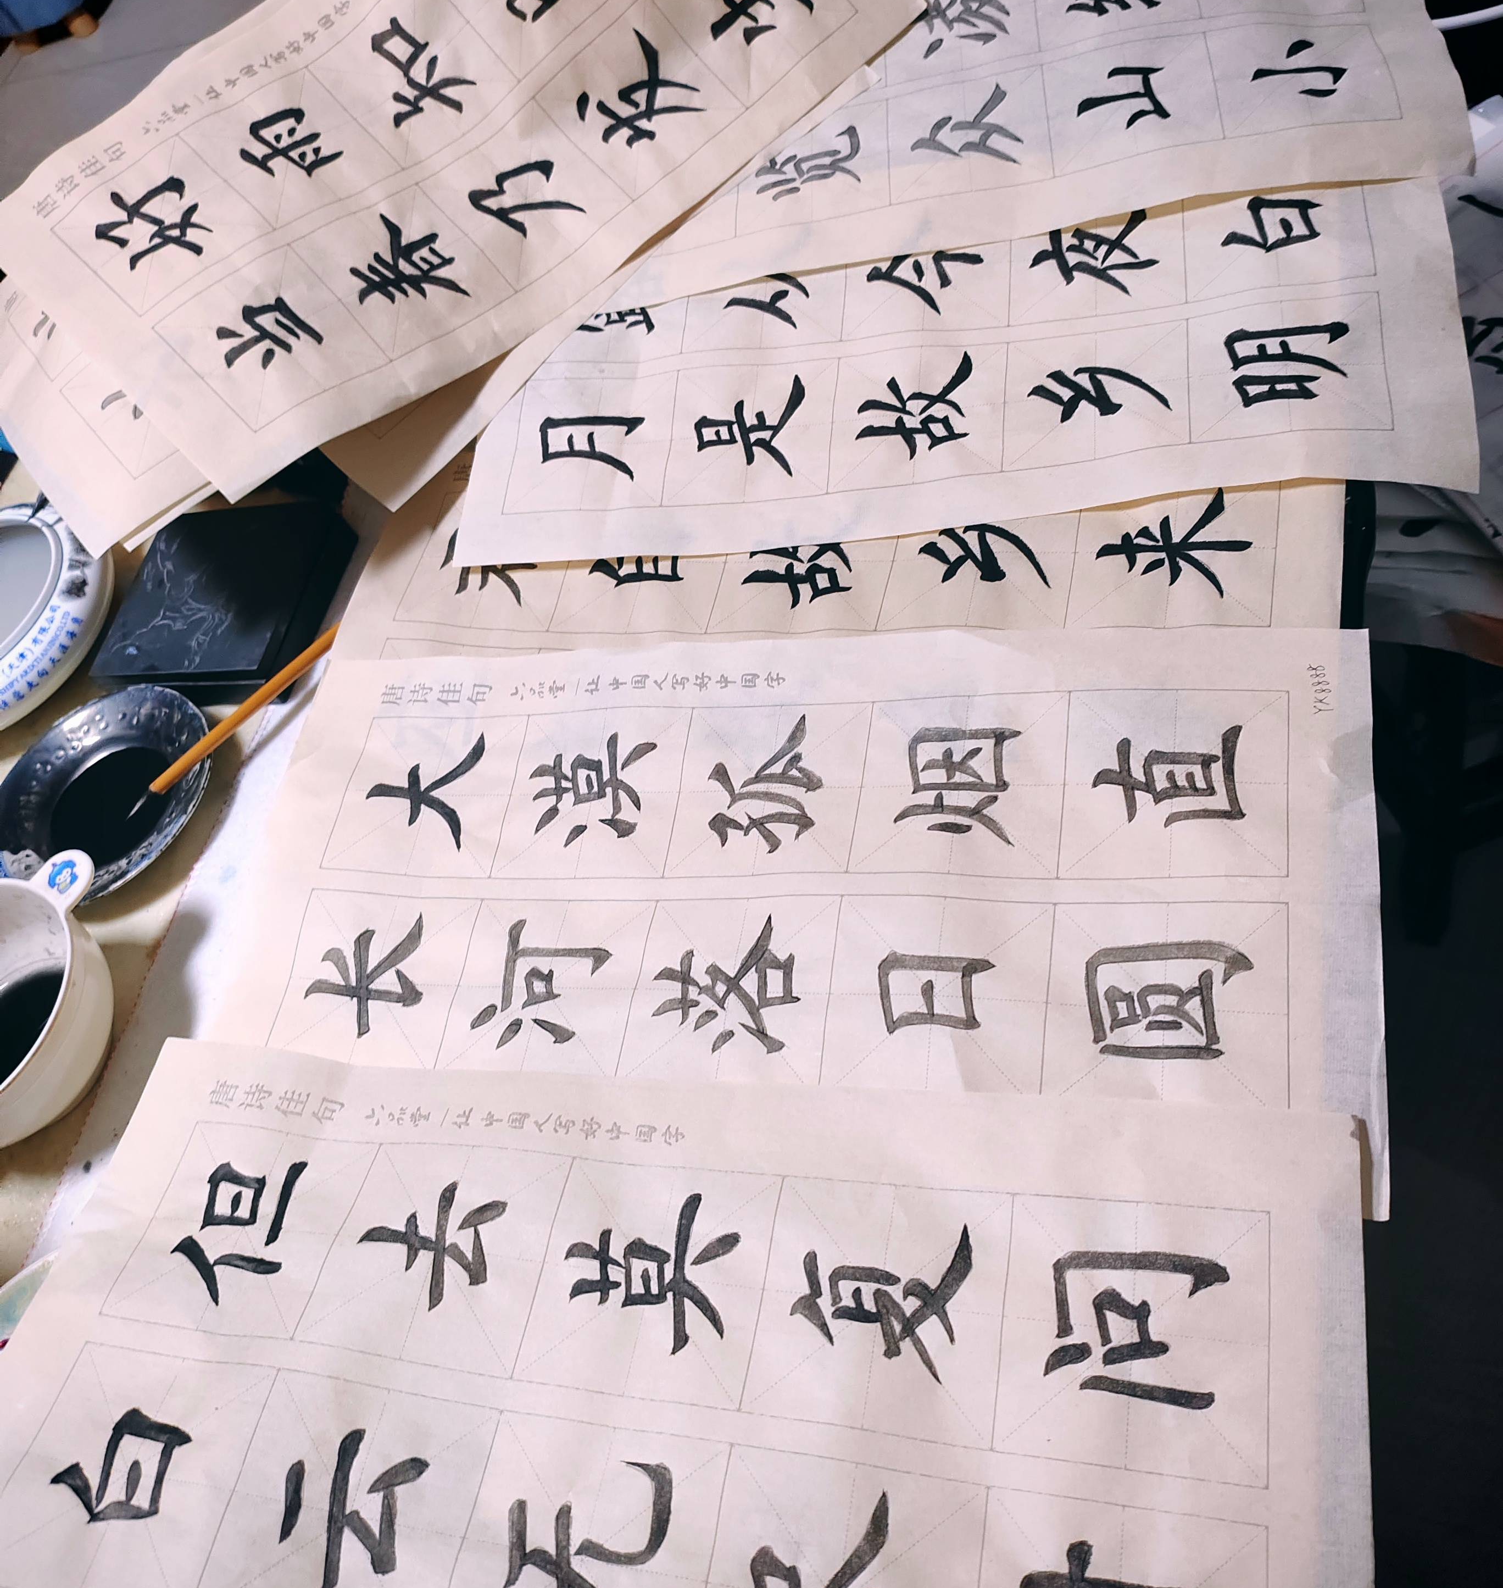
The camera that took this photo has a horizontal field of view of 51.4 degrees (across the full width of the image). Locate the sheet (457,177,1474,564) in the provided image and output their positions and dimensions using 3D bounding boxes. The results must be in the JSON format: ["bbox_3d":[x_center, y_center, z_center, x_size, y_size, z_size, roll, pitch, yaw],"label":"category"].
[{"bbox_3d":[0.083,-0.219,0.746,0.459,0.018,0.232,-2,60,16],"label":"sheet"}]

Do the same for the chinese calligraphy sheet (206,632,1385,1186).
[{"bbox_3d":[0.003,0.034,0.625,0.459,0.014,0.232,-1,60,18],"label":"chinese calligraphy sheet"}]

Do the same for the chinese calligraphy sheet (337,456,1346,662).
[{"bbox_3d":[0.019,-0.072,0.694,0.459,0.013,0.232,3,61,19],"label":"chinese calligraphy sheet"}]

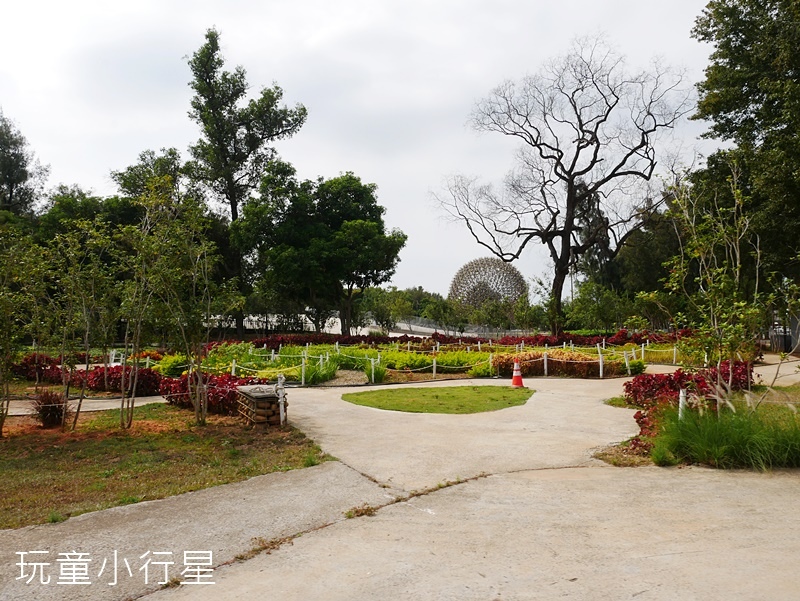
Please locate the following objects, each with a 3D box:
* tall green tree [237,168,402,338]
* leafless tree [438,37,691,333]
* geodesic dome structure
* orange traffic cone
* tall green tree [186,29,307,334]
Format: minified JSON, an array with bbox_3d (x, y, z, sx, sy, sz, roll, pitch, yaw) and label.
[{"bbox_3d":[-5.516,-3.232,39.000,11.946,12.086,11.349,0,-3,0],"label":"tall green tree"},{"bbox_3d":[11.928,-8.108,40.000,18.306,21.838,16.476,0,-3,0],"label":"leafless tree"},{"bbox_3d":[15.946,-0.901,100.000,14.414,14.054,14.414,0,-3,0],"label":"geodesic dome structure"},{"bbox_3d":[2.819,1.755,13.300,0.340,0.707,0.340,0,-3,0],"label":"orange traffic cone"},{"bbox_3d":[-11.063,-8.360,40.000,8.649,22.486,8.649,0,-3,0],"label":"tall green tree"}]

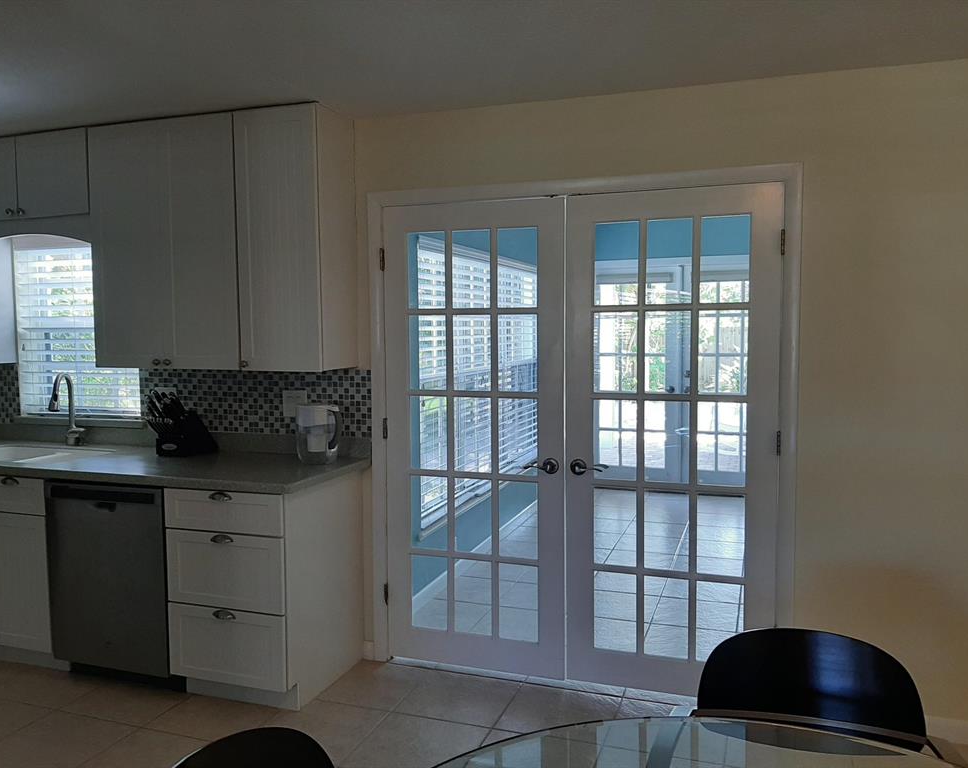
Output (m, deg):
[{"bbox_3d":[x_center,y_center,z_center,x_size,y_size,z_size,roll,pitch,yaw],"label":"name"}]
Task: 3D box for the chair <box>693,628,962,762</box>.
[{"bbox_3d":[0.582,0.940,1.357,0.520,0.866,0.520,1,4,18],"label":"chair"}]

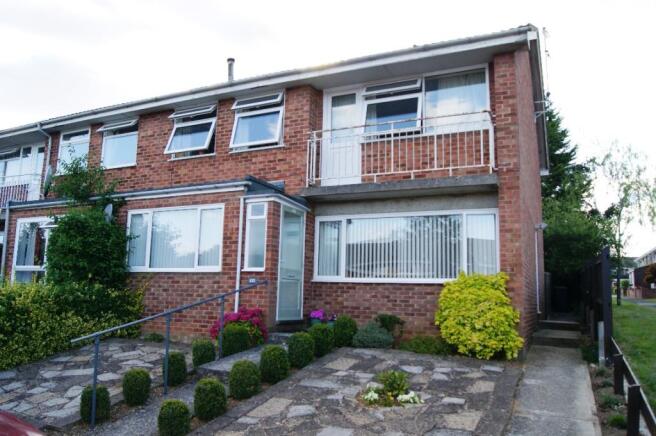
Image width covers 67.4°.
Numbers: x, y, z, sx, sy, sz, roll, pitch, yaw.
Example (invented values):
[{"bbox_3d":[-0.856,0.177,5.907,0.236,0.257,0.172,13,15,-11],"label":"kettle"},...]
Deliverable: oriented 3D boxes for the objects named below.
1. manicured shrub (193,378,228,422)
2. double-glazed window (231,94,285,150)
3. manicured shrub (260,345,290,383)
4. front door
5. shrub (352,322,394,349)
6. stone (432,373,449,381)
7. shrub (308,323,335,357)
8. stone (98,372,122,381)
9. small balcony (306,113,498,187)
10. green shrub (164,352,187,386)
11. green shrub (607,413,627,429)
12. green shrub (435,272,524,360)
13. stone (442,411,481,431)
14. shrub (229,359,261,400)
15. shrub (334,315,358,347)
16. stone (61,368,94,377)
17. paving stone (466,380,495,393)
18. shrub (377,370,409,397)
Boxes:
[{"bbox_3d":[-1.256,1.952,5.321,0.339,0.449,0.339,1,-8,0],"label":"manicured shrub"},{"bbox_3d":[-1.405,-1.933,9.825,1.190,1.170,0.200,-3,-9,25],"label":"double-glazed window"},{"bbox_3d":[-0.718,1.988,6.726,0.405,0.480,0.405,1,-8,0],"label":"manicured shrub"},{"bbox_3d":[-0.668,0.851,9.172,0.100,2.060,0.930,-3,-9,25],"label":"front door"},{"bbox_3d":[0.780,2.012,8.415,0.700,0.440,0.600,-3,-9,25],"label":"shrub"},{"bbox_3d":[1.580,2.240,6.990,0.230,0.040,0.270,0,-1,14],"label":"stone"},{"bbox_3d":[-0.101,1.993,8.137,0.430,0.500,0.430,1,-9,0],"label":"shrub"},{"bbox_3d":[-3.040,2.229,6.809,0.440,0.040,0.255,-3,-2,41],"label":"stone"},{"bbox_3d":[1.232,-1.129,8.664,3.360,1.080,0.550,-2,-9,25],"label":"small balcony"},{"bbox_3d":[-1.947,1.946,6.322,0.292,0.414,0.292,-2,-9,24],"label":"green shrub"},{"bbox_3d":[2.857,1.996,4.847,0.190,0.150,0.190,-3,-9,25],"label":"green shrub"},{"bbox_3d":[2.305,1.491,7.521,1.250,1.300,1.150,-2,-9,25],"label":"green shrub"},{"bbox_3d":[1.286,1.966,4.754,0.346,0.045,0.607,-2,-5,21],"label":"stone"},{"bbox_3d":[-1.038,1.997,6.173,0.400,0.440,0.400,1,-9,0],"label":"shrub"},{"bbox_3d":[0.335,1.993,8.758,0.420,0.510,0.420,1,-9,0],"label":"shrub"},{"bbox_3d":[-3.561,2.250,7.093,0.545,0.050,0.339,-2,-1,0],"label":"stone"},{"bbox_3d":[1.873,2.095,6.034,0.290,0.040,0.420,-2,-3,25],"label":"paving stone"},{"bbox_3d":[0.830,2.096,6.319,0.400,0.260,0.380,-3,-9,25],"label":"shrub"}]

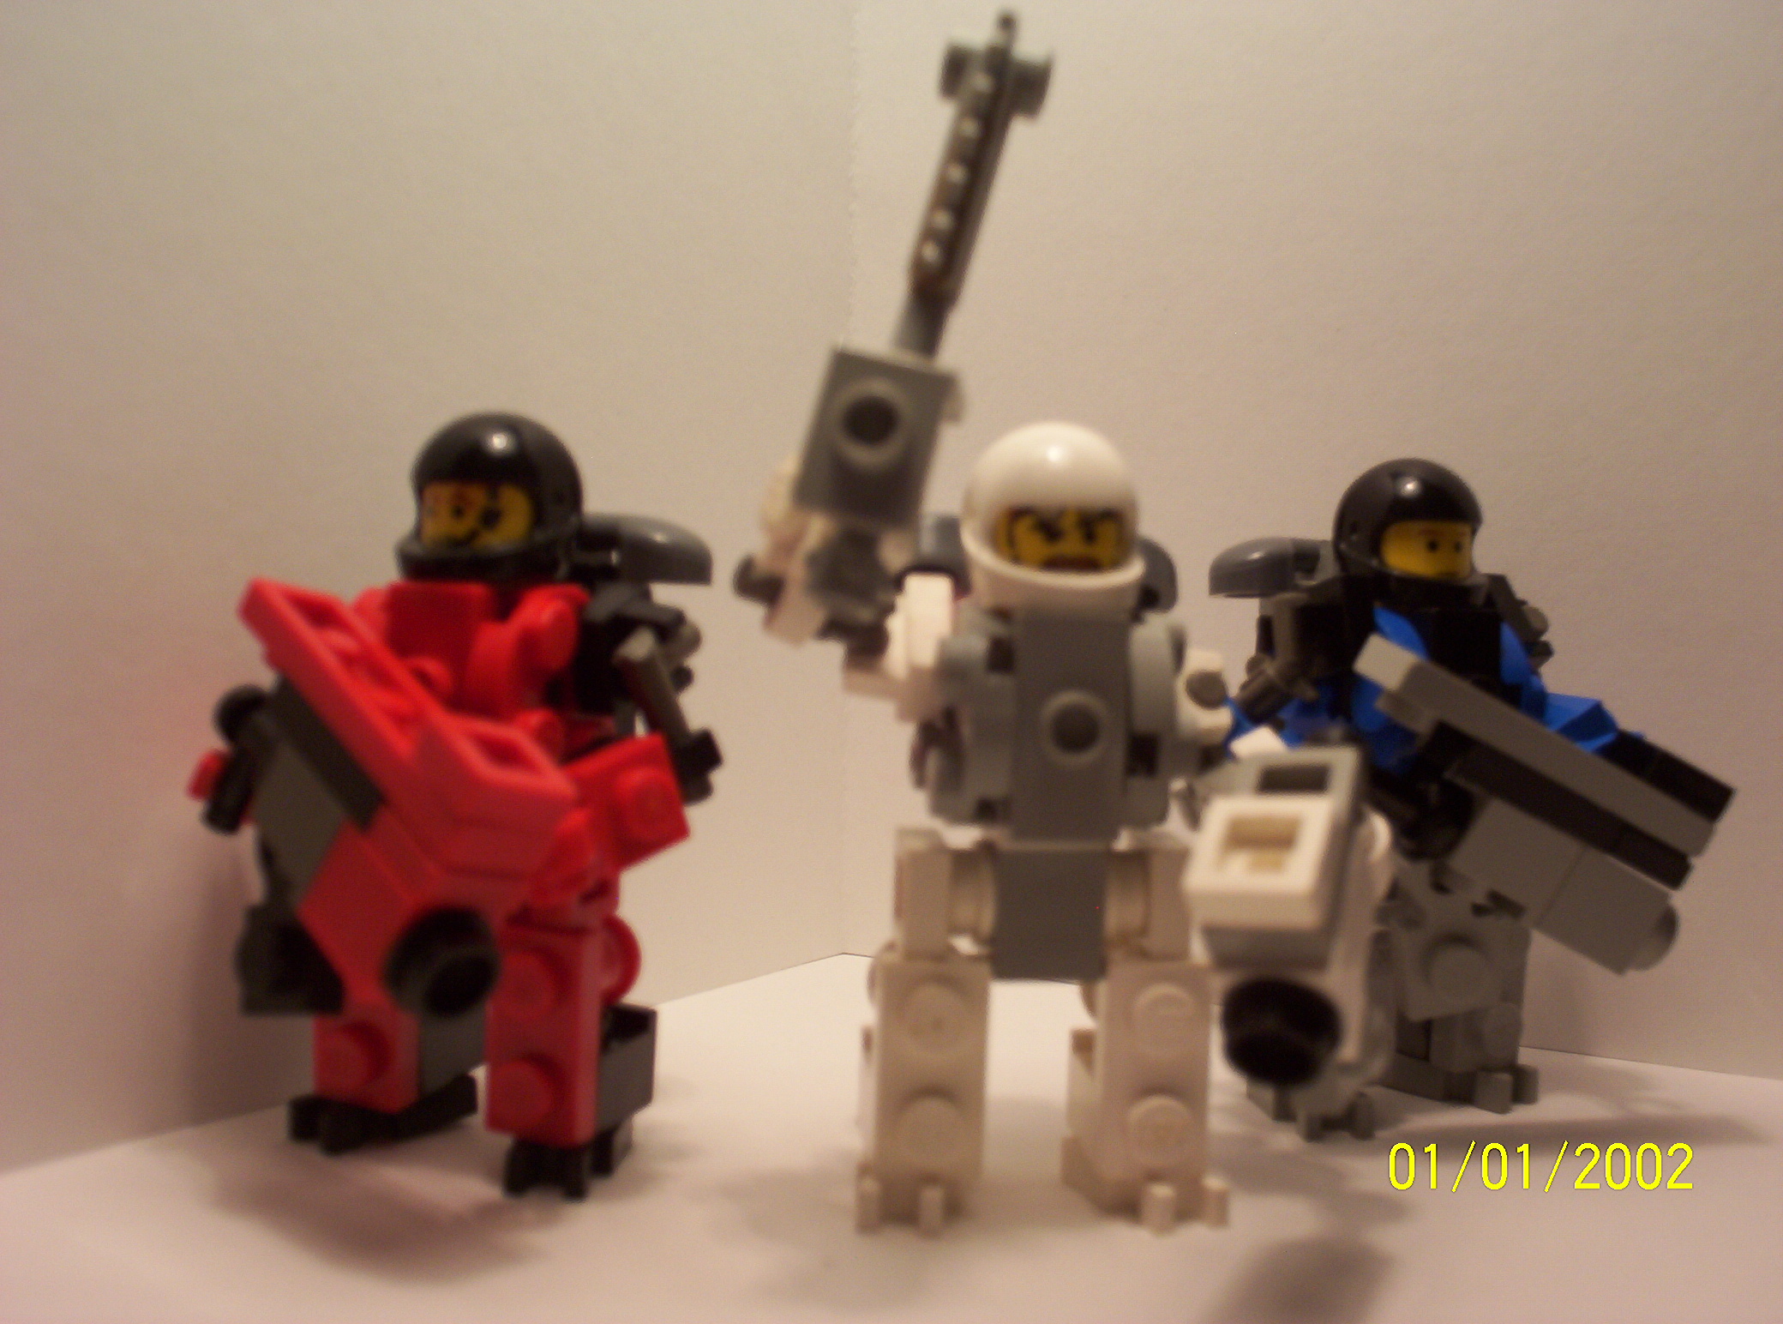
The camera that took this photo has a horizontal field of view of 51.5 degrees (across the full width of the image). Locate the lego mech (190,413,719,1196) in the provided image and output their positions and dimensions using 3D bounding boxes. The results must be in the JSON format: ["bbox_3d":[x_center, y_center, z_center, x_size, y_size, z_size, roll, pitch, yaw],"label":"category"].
[{"bbox_3d":[-0.032,0.009,0.143,0.035,0.057,0.033,1,2,18],"label":"lego mech"}]

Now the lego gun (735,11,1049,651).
[{"bbox_3d":[0.001,-0.022,0.122,0.011,0.043,0.009,17,-5,0],"label":"lego gun"}]

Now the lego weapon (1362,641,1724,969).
[{"bbox_3d":[0.052,0.011,0.154,0.034,0.018,0.009,27,8,-16],"label":"lego weapon"}]

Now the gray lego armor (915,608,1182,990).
[{"bbox_3d":[0.012,0.009,0.135,0.019,0.026,0.015,0,1,-4],"label":"gray lego armor"}]

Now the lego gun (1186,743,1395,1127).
[{"bbox_3d":[0.027,0.016,0.121,0.011,0.017,0.018,-1,37,22],"label":"lego gun"}]

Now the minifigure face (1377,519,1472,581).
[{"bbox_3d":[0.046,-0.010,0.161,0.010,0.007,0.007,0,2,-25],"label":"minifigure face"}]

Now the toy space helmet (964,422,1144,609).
[{"bbox_3d":[0.012,-0.011,0.135,0.013,0.013,0.014,0,1,-11],"label":"toy space helmet"}]

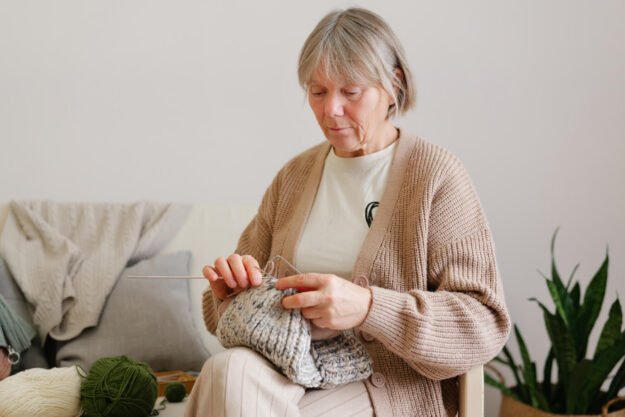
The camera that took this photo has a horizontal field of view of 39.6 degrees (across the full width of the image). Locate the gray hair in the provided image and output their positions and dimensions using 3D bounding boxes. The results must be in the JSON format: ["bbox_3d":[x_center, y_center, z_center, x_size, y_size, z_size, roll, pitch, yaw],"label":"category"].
[{"bbox_3d":[0.084,-0.264,1.570,0.185,0.205,0.215,0,18,32],"label":"gray hair"}]

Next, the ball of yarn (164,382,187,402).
[{"bbox_3d":[-0.288,0.388,1.830,0.046,0.044,0.046,0,2,0],"label":"ball of yarn"}]

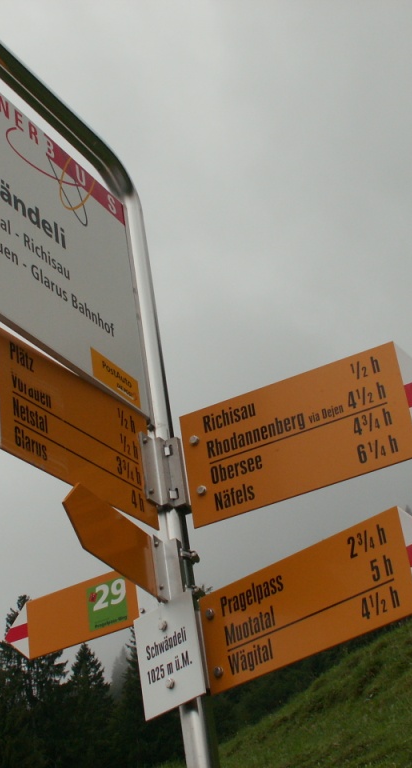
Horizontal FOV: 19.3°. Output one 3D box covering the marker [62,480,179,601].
[{"bbox_3d":[-0.160,0.277,2.155,0.025,0.127,0.391,-18,-31,16],"label":"marker"}]

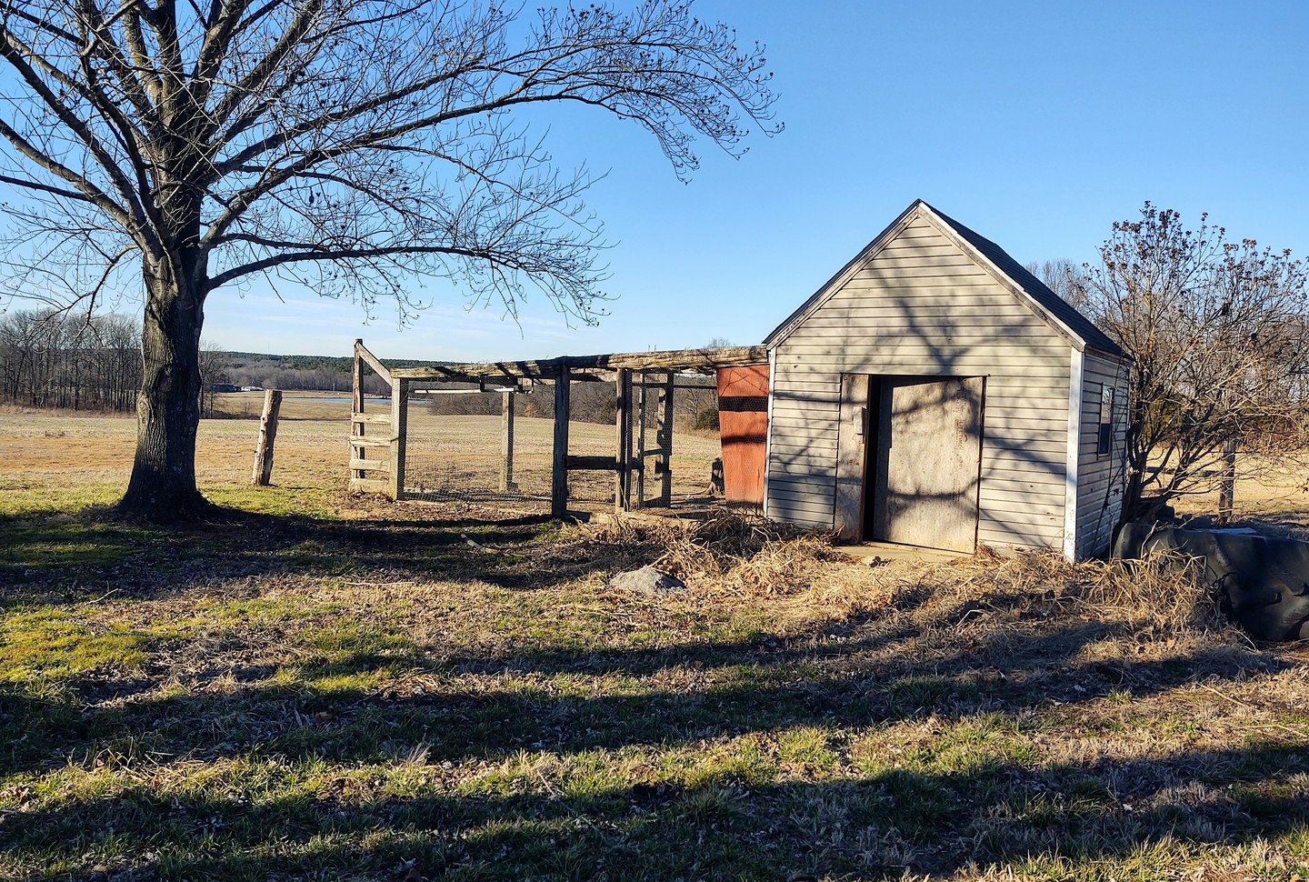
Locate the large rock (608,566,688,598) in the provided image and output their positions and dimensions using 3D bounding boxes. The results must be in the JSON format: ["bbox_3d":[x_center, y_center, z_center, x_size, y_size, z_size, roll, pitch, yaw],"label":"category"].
[{"bbox_3d":[-0.059,1.165,8.725,0.660,0.230,0.460,2,3,0],"label":"large rock"}]

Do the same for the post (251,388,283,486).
[{"bbox_3d":[-6.936,-0.050,18.297,0.280,1.712,0.280,8,0,-21],"label":"post"}]

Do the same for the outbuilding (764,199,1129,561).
[{"bbox_3d":[3.638,-0.742,12.389,3.648,3.798,3.200,4,3,33],"label":"outbuilding"}]

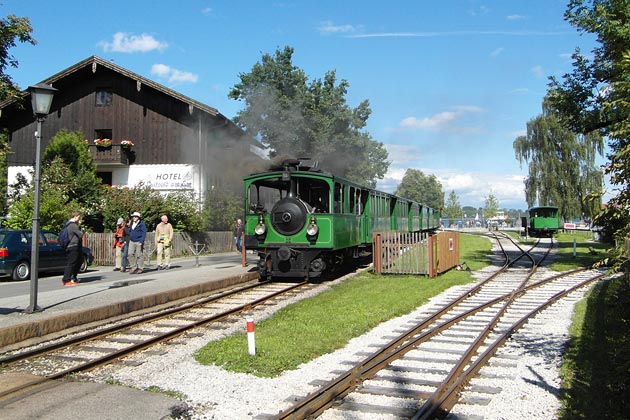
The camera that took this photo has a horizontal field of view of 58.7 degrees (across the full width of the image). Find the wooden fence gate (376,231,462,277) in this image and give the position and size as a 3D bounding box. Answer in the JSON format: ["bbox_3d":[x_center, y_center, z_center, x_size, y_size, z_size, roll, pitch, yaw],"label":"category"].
[{"bbox_3d":[3.500,1.420,18.700,1.900,1.250,3.800,0,-1,26],"label":"wooden fence gate"}]

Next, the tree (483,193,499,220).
[{"bbox_3d":[33.800,0.050,108.000,3.100,6.850,3.100,0,-1,0],"label":"tree"}]

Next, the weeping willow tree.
[{"bbox_3d":[33.200,-6.000,76.000,12.200,18.200,11.500,0,-1,0],"label":"weeping willow tree"}]

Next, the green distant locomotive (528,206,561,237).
[{"bbox_3d":[22.600,1.200,55.300,2.250,2.980,5.500,0,-1,17],"label":"green distant locomotive"}]

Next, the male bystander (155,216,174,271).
[{"bbox_3d":[-4.770,1.030,17.750,0.570,1.730,0.400,0,-1,-9],"label":"male bystander"}]

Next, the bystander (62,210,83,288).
[{"bbox_3d":[-5.680,0.910,13.100,0.500,1.750,0.500,0,-1,-16],"label":"bystander"}]

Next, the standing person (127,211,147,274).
[{"bbox_3d":[-5.280,0.977,16.700,0.550,1.820,0.420,0,-1,9],"label":"standing person"}]

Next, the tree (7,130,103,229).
[{"bbox_3d":[-10.750,-0.680,23.200,3.900,5.200,3.700,0,-1,0],"label":"tree"}]

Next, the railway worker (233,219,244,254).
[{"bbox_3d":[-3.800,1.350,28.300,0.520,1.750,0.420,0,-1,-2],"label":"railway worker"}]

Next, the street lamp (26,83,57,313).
[{"bbox_3d":[-4.905,-0.216,9.935,0.480,4.040,0.480,3,-1,-41],"label":"street lamp"}]

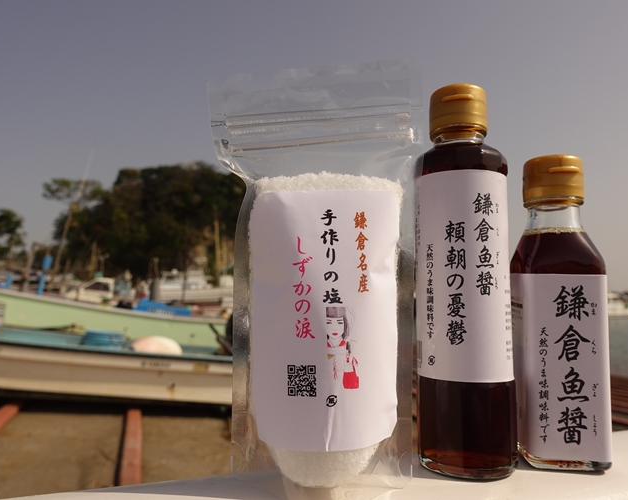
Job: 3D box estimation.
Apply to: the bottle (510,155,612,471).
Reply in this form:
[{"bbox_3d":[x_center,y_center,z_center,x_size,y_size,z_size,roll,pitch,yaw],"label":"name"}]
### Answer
[{"bbox_3d":[0.128,0.030,0.264,0.039,0.155,0.039,0,-5,12],"label":"bottle"}]

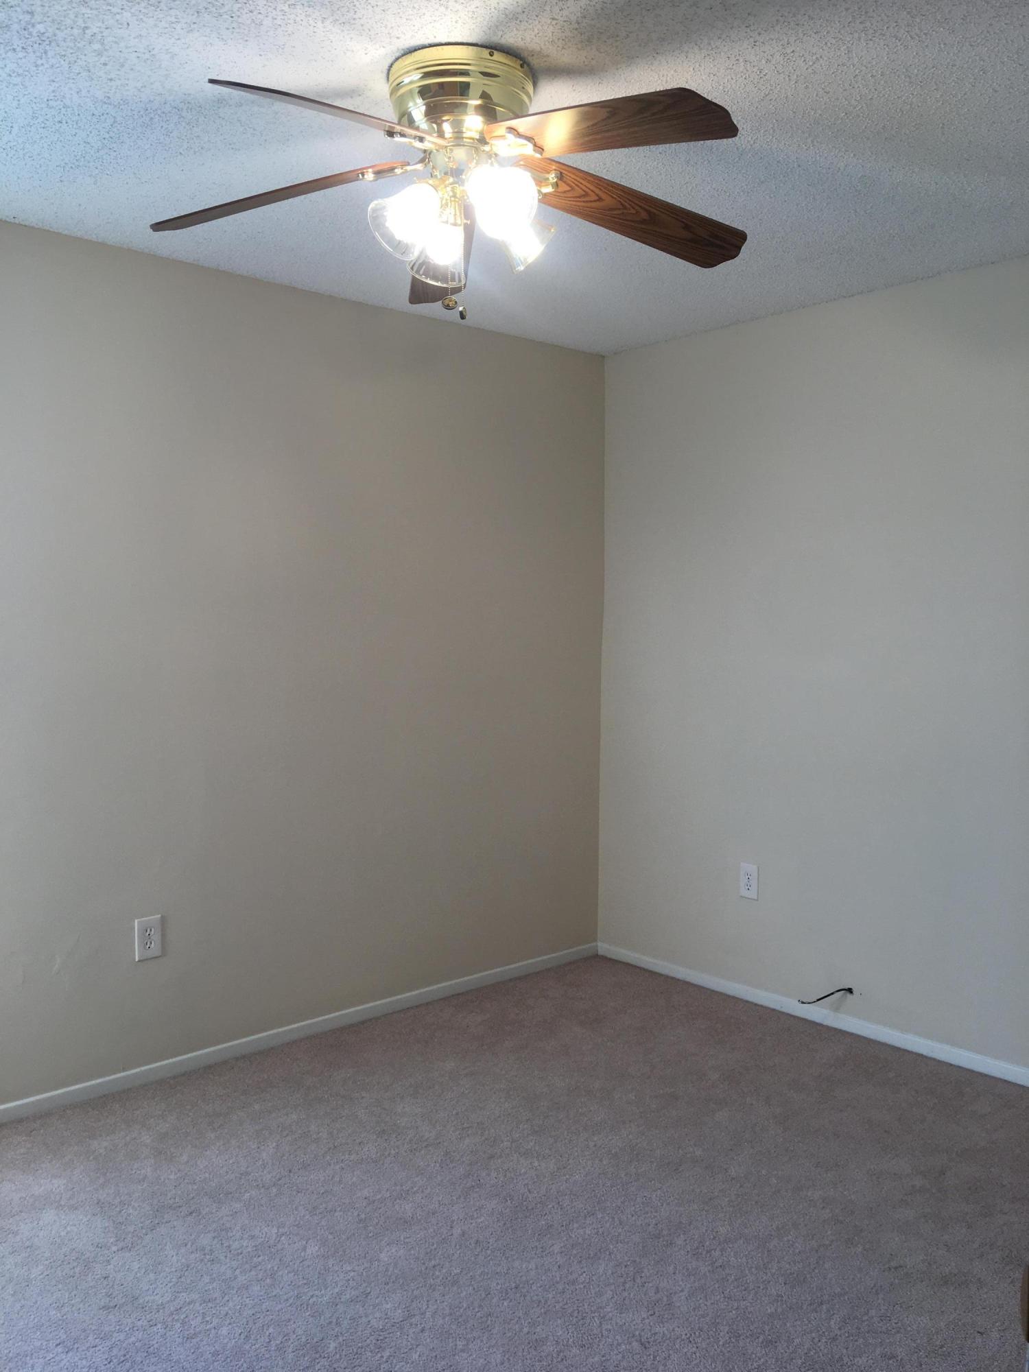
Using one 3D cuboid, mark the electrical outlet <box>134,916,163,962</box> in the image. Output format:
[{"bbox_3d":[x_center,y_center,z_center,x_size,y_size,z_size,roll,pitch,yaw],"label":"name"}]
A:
[{"bbox_3d":[-1.082,0.745,3.398,0.080,0.125,0.008,-3,5,-42],"label":"electrical outlet"}]

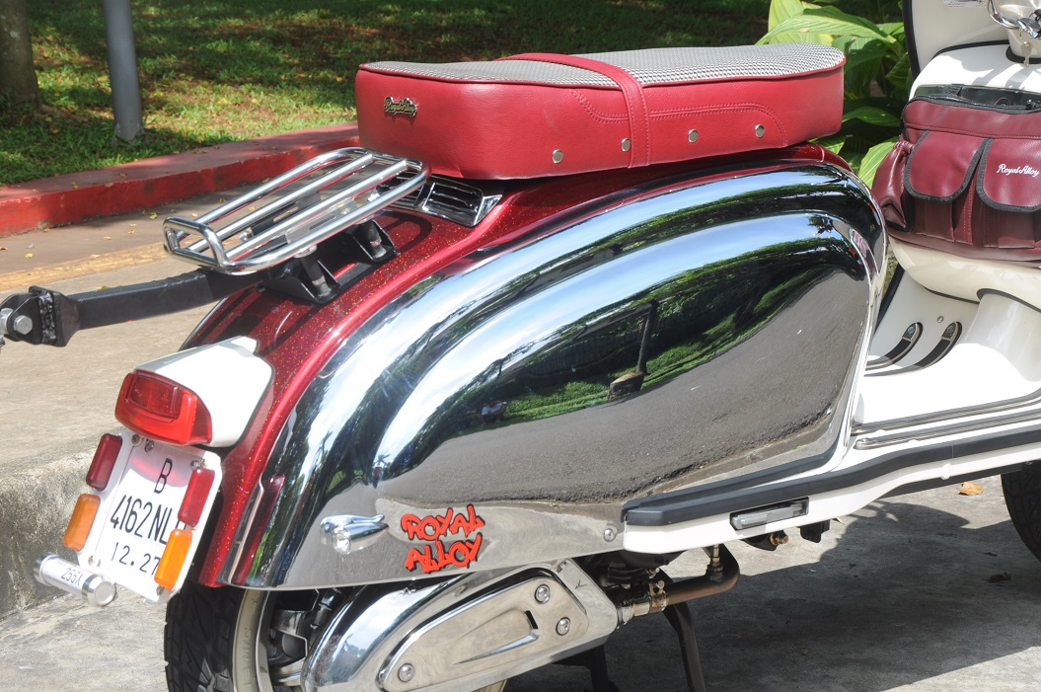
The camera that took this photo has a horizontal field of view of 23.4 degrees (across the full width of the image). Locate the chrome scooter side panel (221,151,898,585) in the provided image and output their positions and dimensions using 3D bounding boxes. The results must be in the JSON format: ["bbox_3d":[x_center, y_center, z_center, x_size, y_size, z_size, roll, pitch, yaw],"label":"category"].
[{"bbox_3d":[0.070,0.027,2.769,0.887,0.374,0.154,-10,14,-37],"label":"chrome scooter side panel"}]

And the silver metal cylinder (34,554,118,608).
[{"bbox_3d":[-0.464,0.243,2.620,0.027,0.027,0.130,-10,16,-38],"label":"silver metal cylinder"}]

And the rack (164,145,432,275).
[{"bbox_3d":[-0.239,-0.159,2.684,0.271,0.056,0.208,-31,26,-30],"label":"rack"}]

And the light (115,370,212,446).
[{"bbox_3d":[-0.379,0.066,2.615,0.047,0.067,0.145,-10,14,-37],"label":"light"}]

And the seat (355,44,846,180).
[{"bbox_3d":[0.114,-0.287,2.939,0.637,0.127,0.274,-10,14,-37],"label":"seat"}]

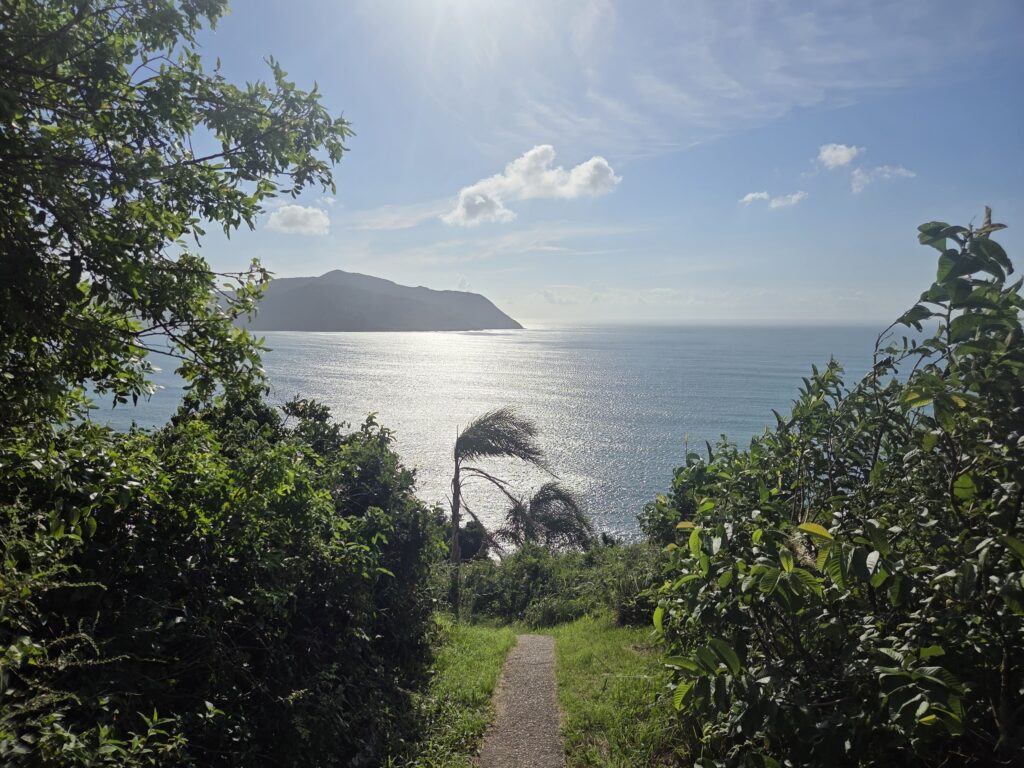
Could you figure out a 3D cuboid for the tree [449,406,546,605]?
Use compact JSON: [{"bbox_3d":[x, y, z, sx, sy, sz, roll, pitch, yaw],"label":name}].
[{"bbox_3d":[-0.250,2.800,15.000,2.250,4.650,1.700,0,5,0],"label":"tree"}]

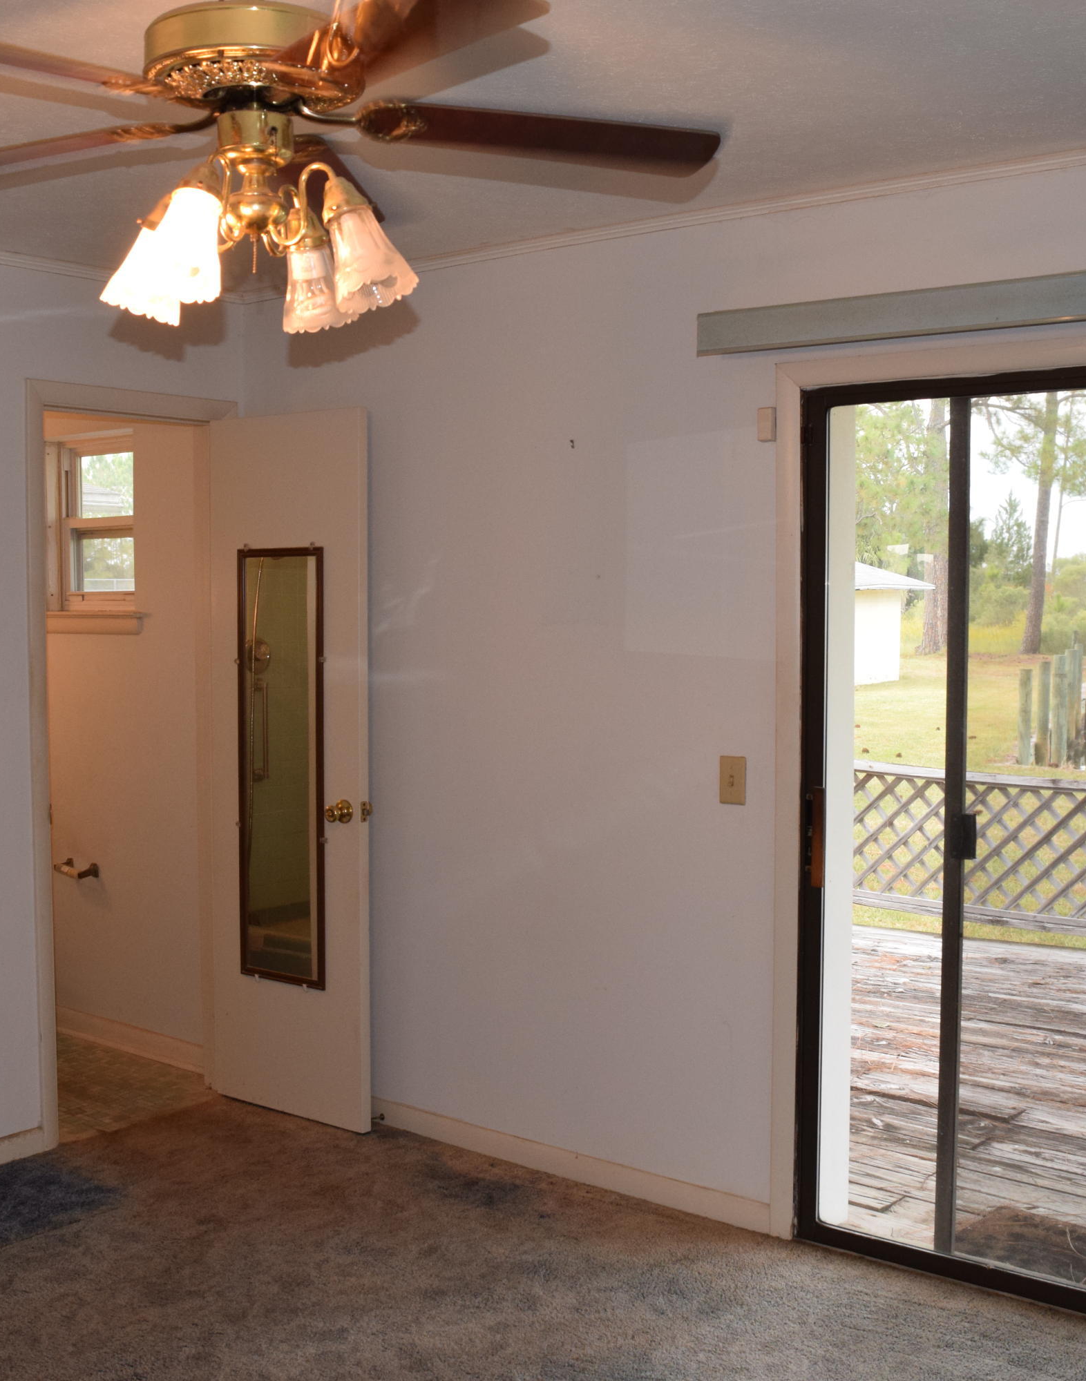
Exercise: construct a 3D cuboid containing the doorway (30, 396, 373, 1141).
[{"bbox_3d":[-0.922,0.217,4.317,0.640,2.101,0.725,3,5,38],"label":"doorway"}]

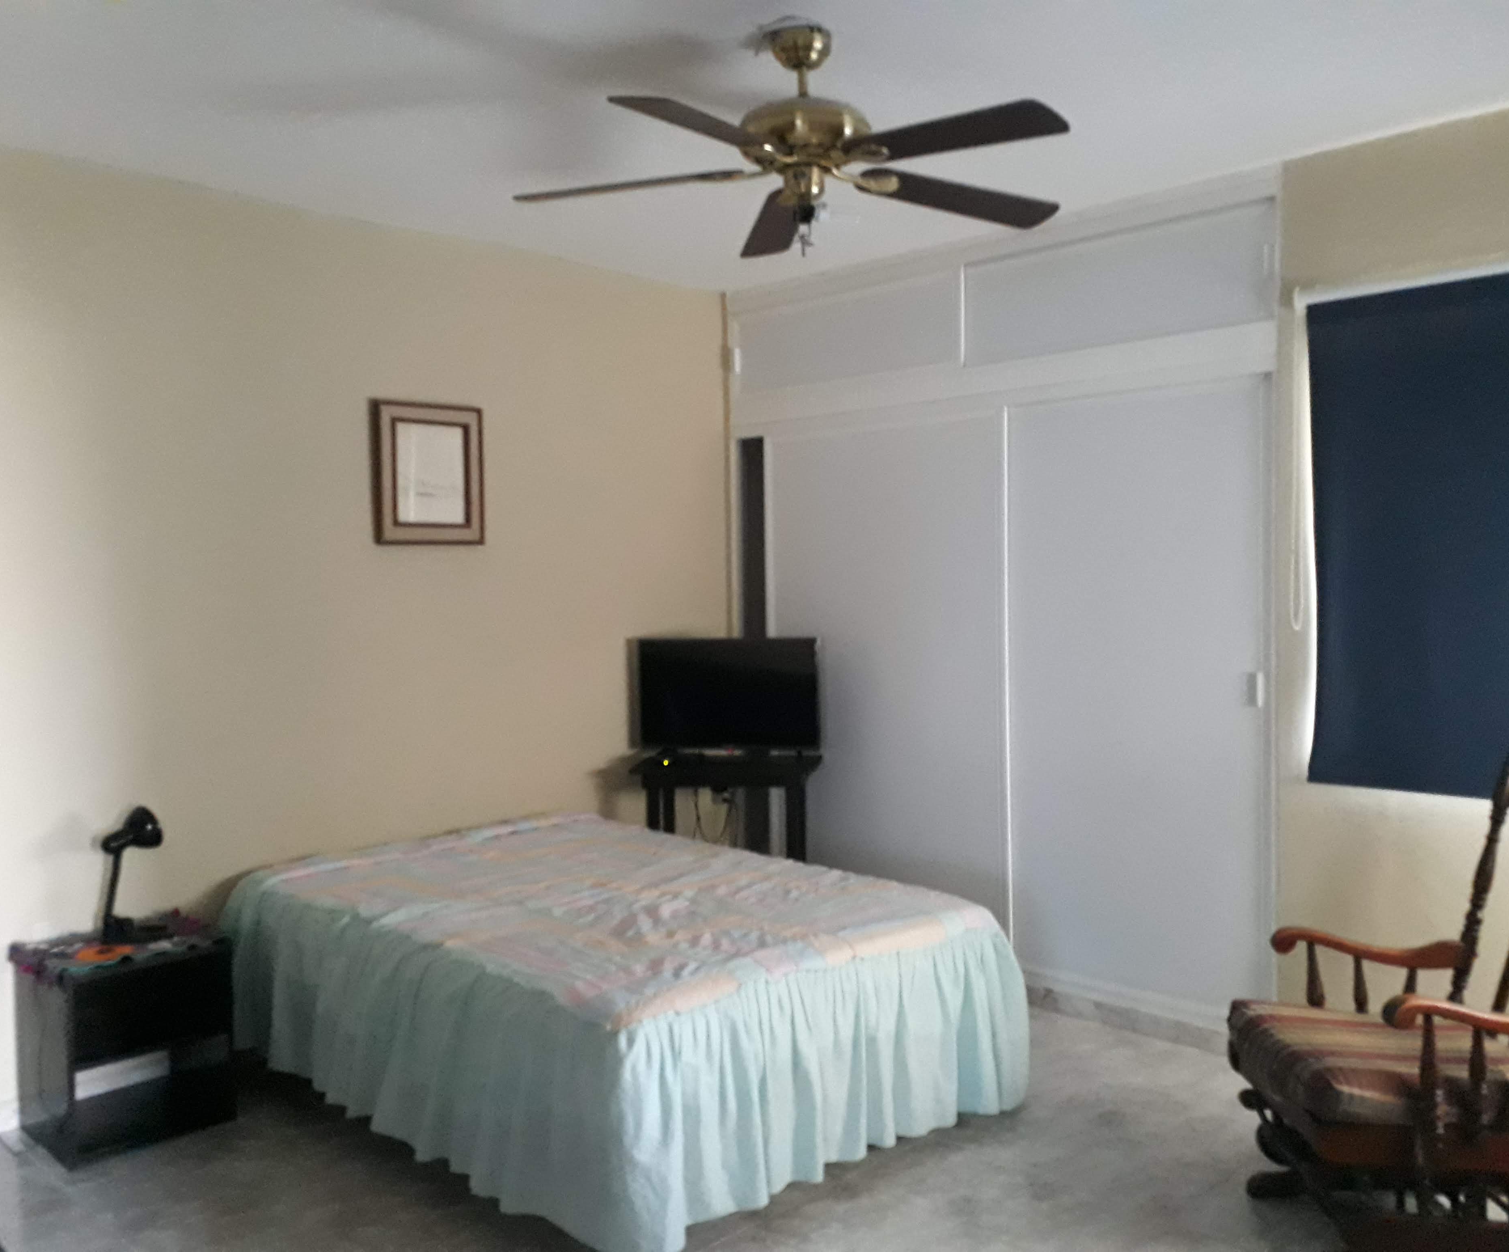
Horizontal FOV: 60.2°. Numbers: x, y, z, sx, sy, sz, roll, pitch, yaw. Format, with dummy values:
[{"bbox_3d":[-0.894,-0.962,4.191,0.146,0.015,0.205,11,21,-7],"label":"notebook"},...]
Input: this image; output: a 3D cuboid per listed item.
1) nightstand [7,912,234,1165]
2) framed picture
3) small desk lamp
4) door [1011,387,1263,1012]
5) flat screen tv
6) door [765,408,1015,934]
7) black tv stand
[{"bbox_3d":[-1.800,1.165,3.736,0.444,0.529,0.403,-3,4,-45],"label":"nightstand"},{"bbox_3d":[-1.149,-0.535,4.610,0.422,0.495,0.035,-3,4,-45],"label":"framed picture"},{"bbox_3d":[-1.779,0.706,3.735,0.165,0.370,0.120,-1,3,-15],"label":"small desk lamp"},{"bbox_3d":[1.239,0.235,4.427,0.035,2.010,1.051,-3,4,-45],"label":"door"},{"bbox_3d":[-0.098,0.263,5.019,0.710,0.425,0.070,0,3,9],"label":"flat screen tv"},{"bbox_3d":[0.500,0.211,5.129,0.035,2.010,1.193,-3,4,-45],"label":"door"},{"bbox_3d":[-0.095,0.940,5.038,0.685,0.814,0.450,0,3,9],"label":"black tv stand"}]

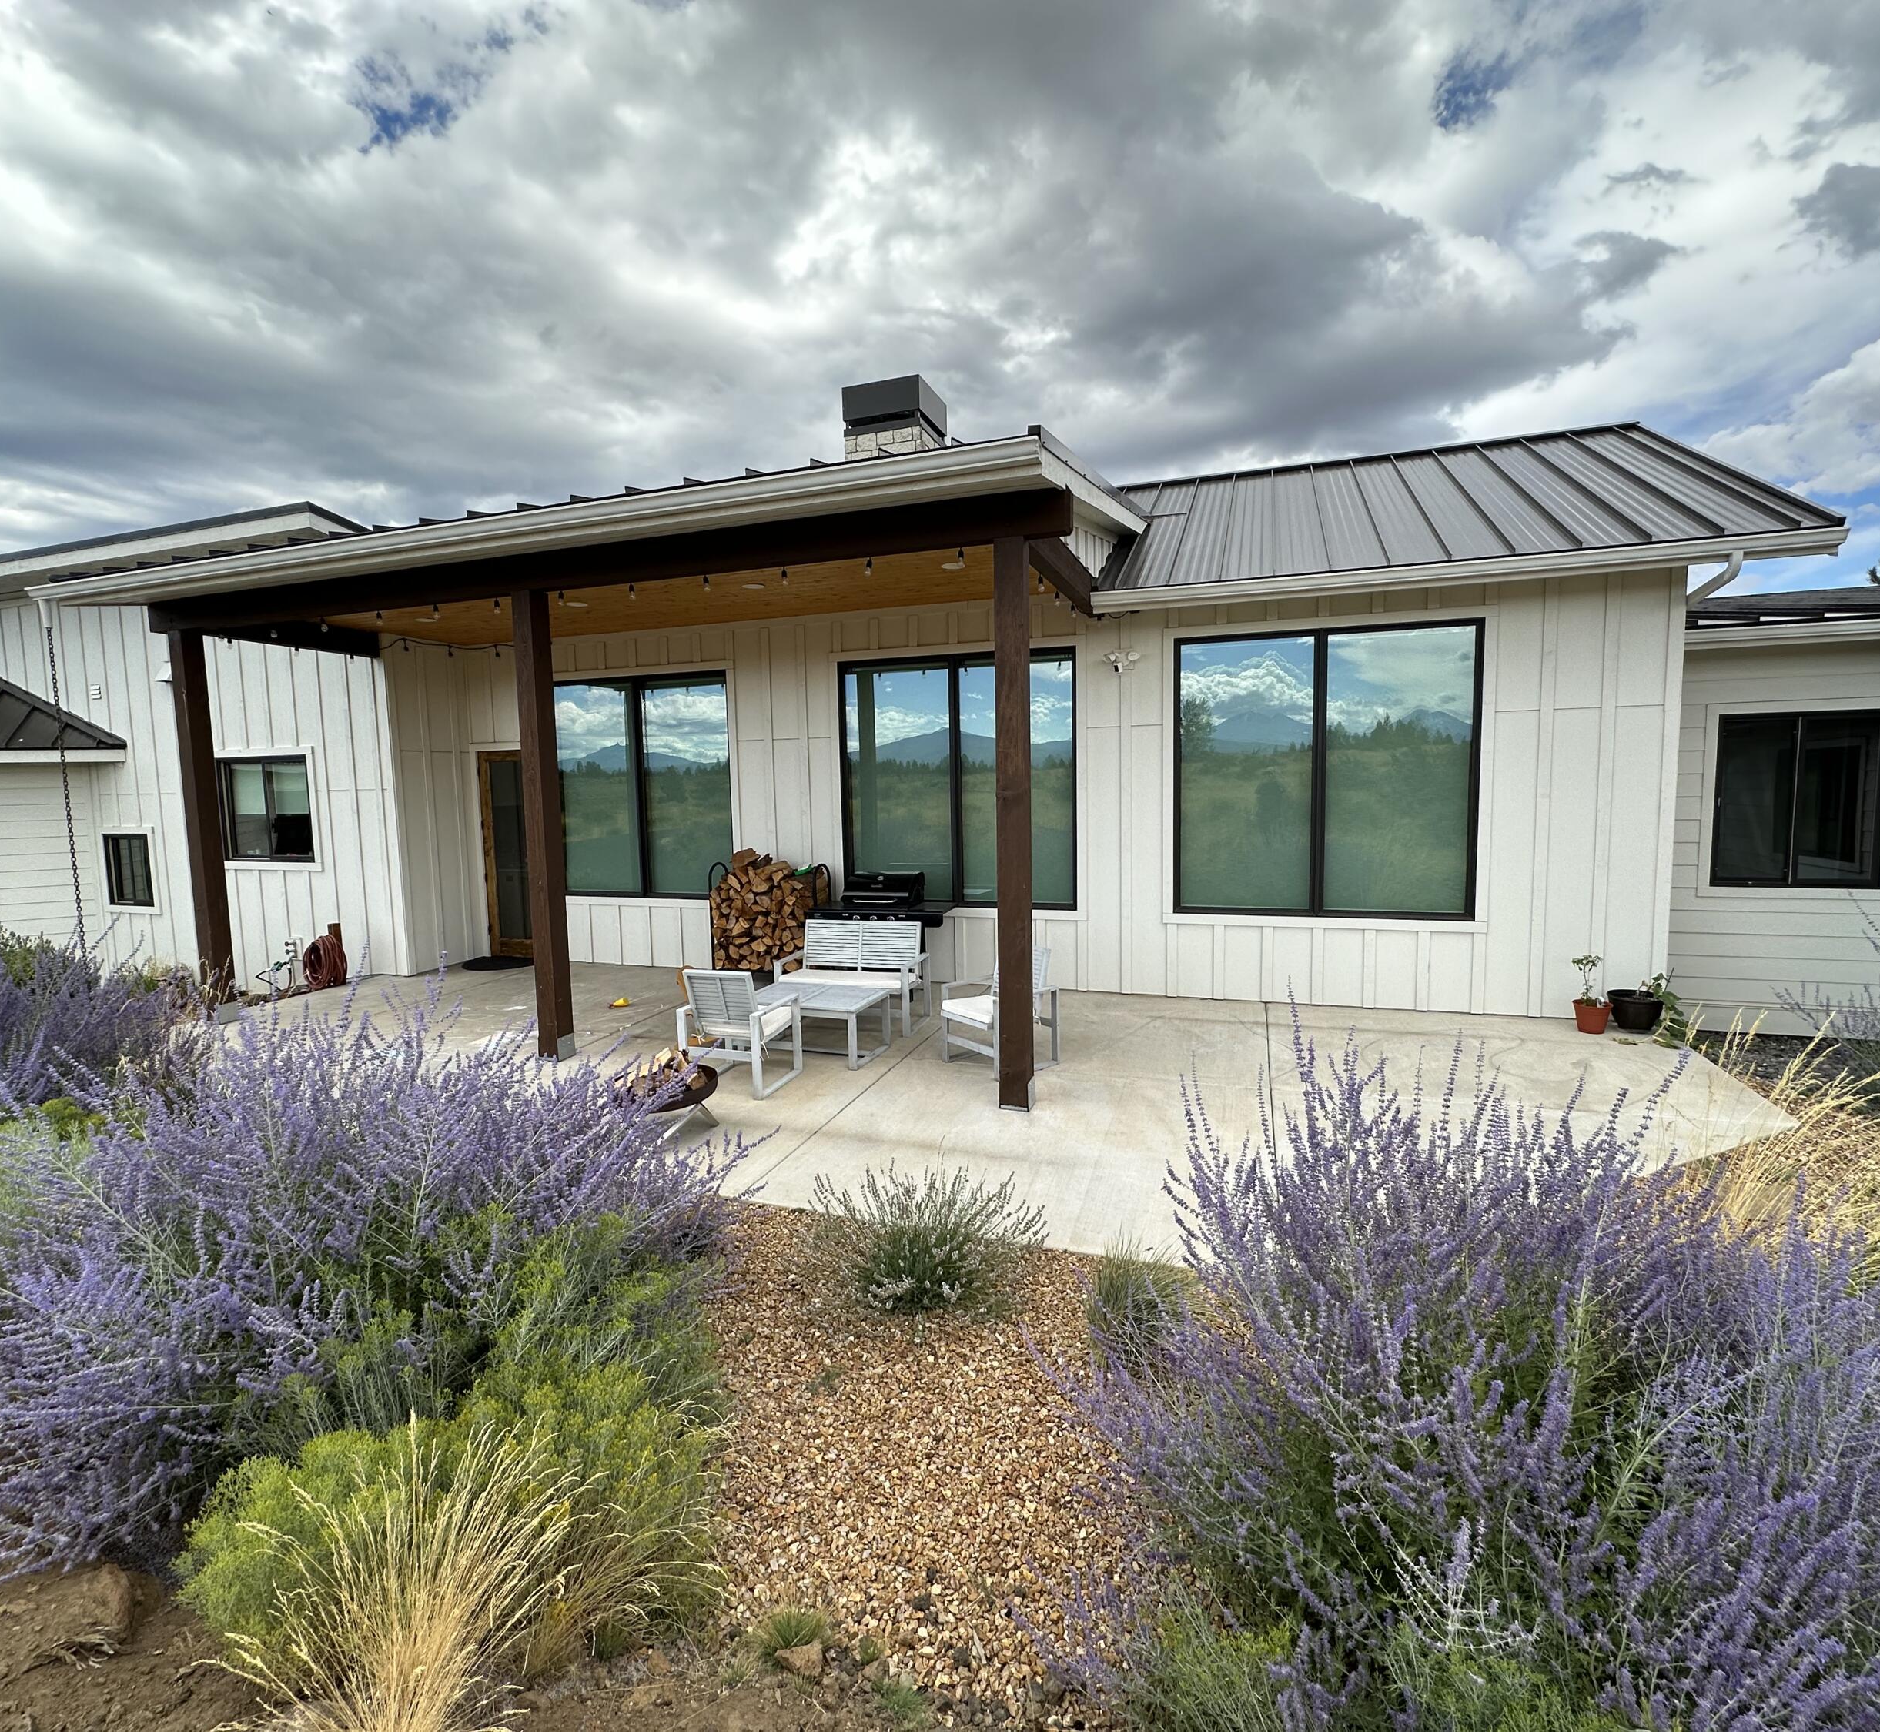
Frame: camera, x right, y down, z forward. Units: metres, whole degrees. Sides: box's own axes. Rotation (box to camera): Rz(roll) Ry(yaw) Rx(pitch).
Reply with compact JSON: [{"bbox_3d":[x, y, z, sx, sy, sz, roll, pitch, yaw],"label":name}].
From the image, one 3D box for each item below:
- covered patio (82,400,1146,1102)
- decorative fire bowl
[{"bbox_3d":[-2.588,-0.697,7.961,7.900,4.000,4.000,0,5,19],"label":"covered patio"},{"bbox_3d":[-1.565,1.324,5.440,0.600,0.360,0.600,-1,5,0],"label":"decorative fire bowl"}]

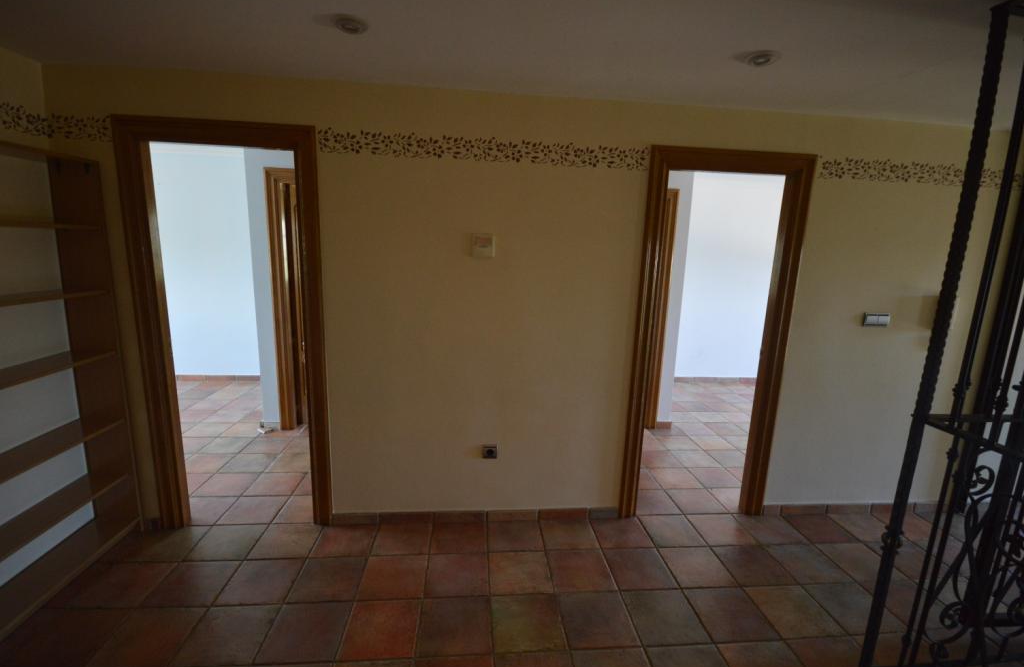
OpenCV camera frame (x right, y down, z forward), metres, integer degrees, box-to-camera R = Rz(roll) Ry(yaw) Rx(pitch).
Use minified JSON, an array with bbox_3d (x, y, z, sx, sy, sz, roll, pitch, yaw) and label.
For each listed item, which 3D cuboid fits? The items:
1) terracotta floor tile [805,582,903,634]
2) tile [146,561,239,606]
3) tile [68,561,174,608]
[{"bbox_3d":[1.619,1.300,2.018,0.305,0.012,0.287,1,11,-5],"label":"terracotta floor tile"},{"bbox_3d":[-1.513,1.194,2.036,0.305,0.012,0.287,1,11,-5],"label":"tile"},{"bbox_3d":[-1.823,1.189,2.009,0.305,0.012,0.287,1,11,-5],"label":"tile"}]

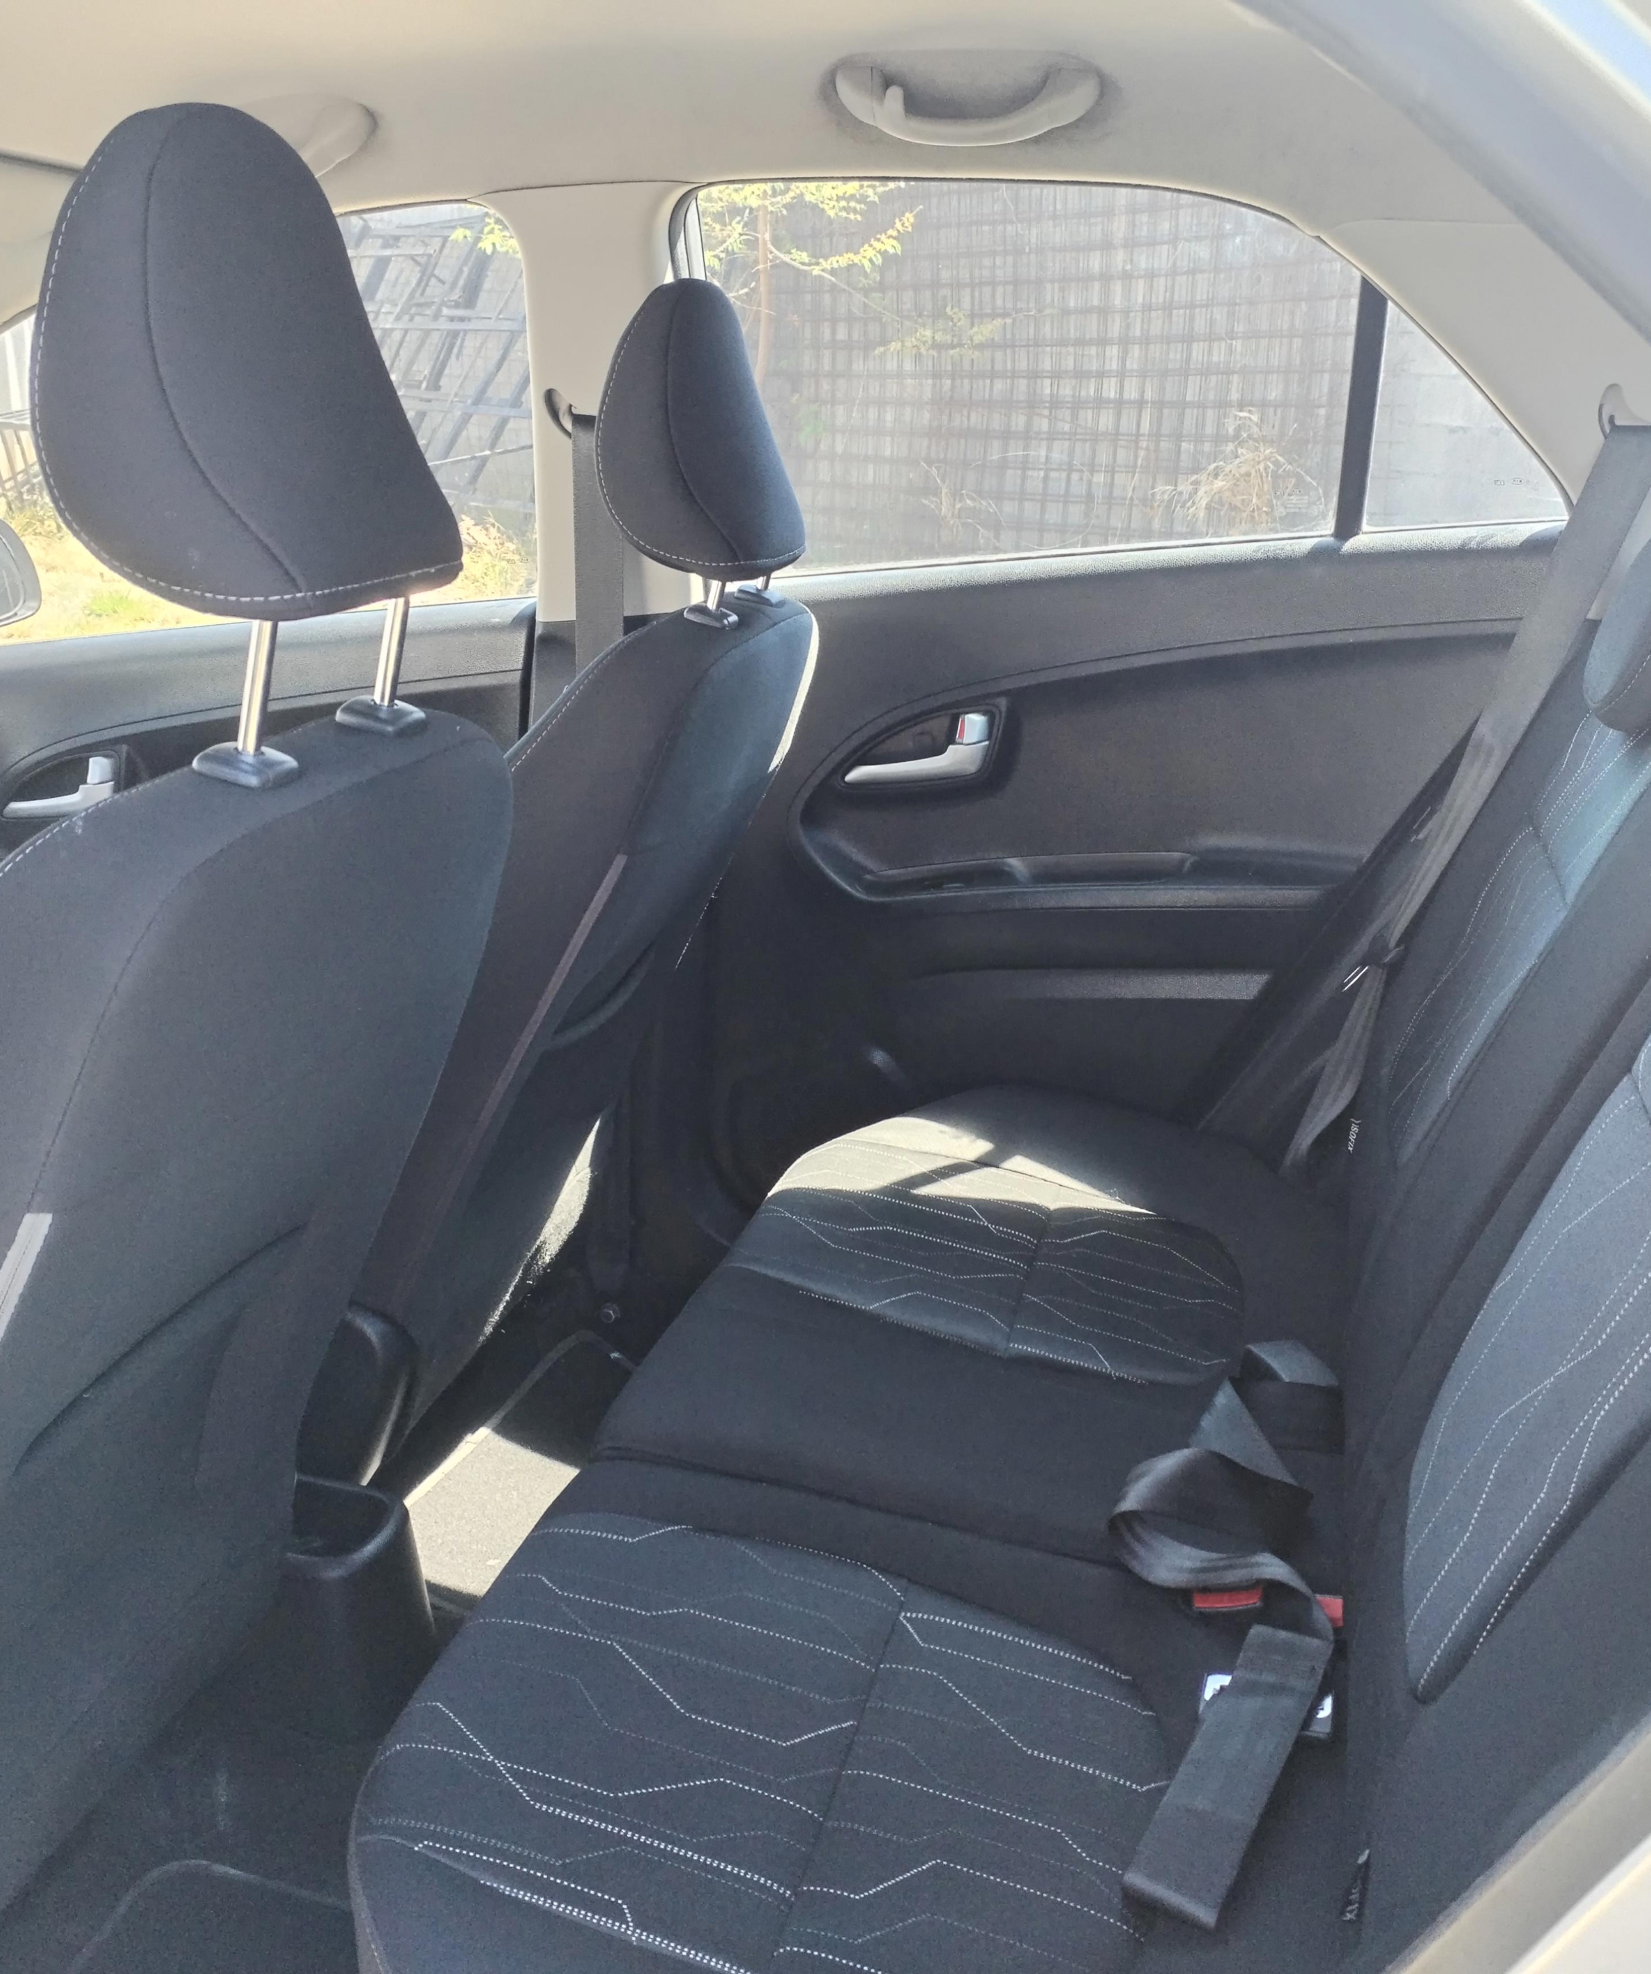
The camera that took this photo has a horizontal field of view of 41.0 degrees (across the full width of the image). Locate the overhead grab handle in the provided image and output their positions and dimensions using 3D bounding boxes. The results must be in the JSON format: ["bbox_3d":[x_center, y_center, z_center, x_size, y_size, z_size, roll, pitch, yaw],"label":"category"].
[{"bbox_3d":[0.102,-0.638,1.593,0.193,0.058,0.045,5,16,12],"label":"overhead grab handle"}]

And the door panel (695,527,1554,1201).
[{"bbox_3d":[0.226,-0.070,1.833,0.680,0.645,0.090,5,16,12],"label":"door panel"}]

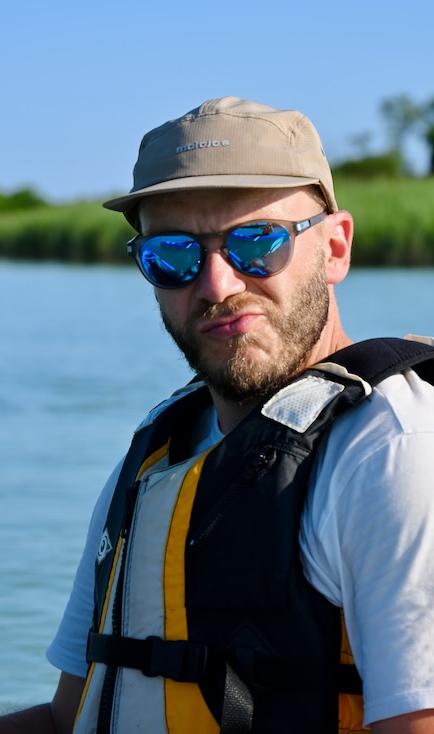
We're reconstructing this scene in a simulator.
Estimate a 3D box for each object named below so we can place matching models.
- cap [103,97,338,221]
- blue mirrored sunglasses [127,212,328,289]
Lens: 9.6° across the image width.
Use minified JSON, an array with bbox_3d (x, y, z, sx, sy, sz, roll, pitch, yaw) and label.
[{"bbox_3d":[-0.001,-0.166,2.140,0.170,0.116,0.265,-7,-1,17],"label":"cap"},{"bbox_3d":[0.017,-0.101,2.129,0.145,0.050,0.147,-6,6,17],"label":"blue mirrored sunglasses"}]

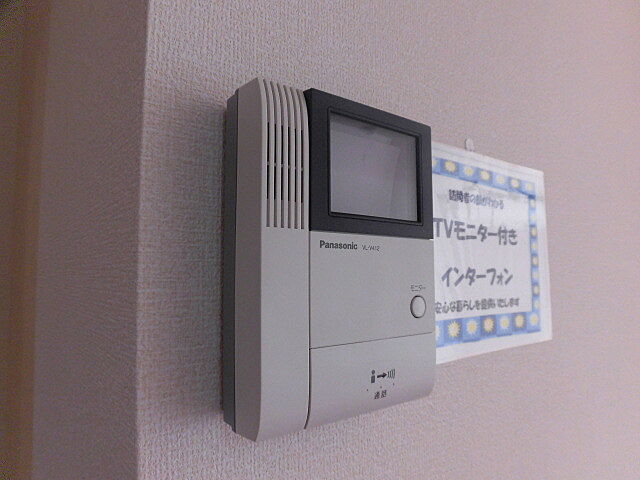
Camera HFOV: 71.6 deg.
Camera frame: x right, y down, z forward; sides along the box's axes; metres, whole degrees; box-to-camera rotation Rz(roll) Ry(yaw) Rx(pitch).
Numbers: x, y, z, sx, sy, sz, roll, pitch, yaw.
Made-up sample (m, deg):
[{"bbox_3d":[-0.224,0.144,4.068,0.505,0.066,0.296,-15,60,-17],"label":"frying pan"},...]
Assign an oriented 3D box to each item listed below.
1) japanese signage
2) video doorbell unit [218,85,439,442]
[{"bbox_3d":[0.169,0.013,0.456,0.299,0.210,0.005,3,-5,-38],"label":"japanese signage"},{"bbox_3d":[0.012,0.013,0.304,0.149,0.202,0.047,3,-5,-38],"label":"video doorbell unit"}]

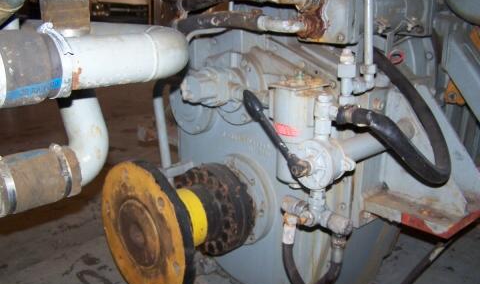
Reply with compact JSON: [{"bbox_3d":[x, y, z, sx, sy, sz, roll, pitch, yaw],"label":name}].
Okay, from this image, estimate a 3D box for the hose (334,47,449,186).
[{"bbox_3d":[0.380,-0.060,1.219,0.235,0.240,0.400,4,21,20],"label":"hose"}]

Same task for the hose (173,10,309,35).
[{"bbox_3d":[-0.004,-0.269,1.221,0.380,0.063,0.065,14,26,40],"label":"hose"}]

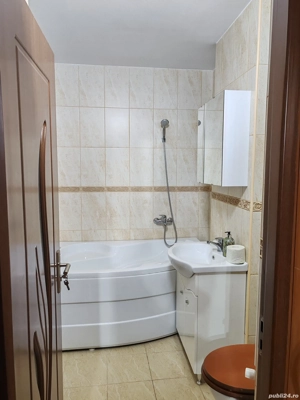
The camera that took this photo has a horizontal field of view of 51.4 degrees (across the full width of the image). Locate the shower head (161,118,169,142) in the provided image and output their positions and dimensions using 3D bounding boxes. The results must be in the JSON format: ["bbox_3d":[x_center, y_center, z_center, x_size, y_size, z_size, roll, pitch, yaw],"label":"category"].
[{"bbox_3d":[0.153,-0.706,3.172,0.085,0.240,0.100,-1,6,-8],"label":"shower head"}]

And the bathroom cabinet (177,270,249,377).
[{"bbox_3d":[0.409,0.752,2.259,0.310,0.660,0.585,-1,6,-8],"label":"bathroom cabinet"}]

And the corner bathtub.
[{"bbox_3d":[-0.195,0.790,2.858,1.550,0.625,1.000,-1,6,-8],"label":"corner bathtub"}]

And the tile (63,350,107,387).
[{"bbox_3d":[-0.442,1.183,2.152,0.297,0.010,0.303,-1,6,-8],"label":"tile"}]

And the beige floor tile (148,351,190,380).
[{"bbox_3d":[0.141,1.176,2.230,0.297,0.010,0.303,-1,6,-8],"label":"beige floor tile"}]

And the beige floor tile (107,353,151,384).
[{"bbox_3d":[-0.150,1.180,2.191,0.297,0.010,0.303,-1,6,-8],"label":"beige floor tile"}]

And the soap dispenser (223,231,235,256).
[{"bbox_3d":[0.535,0.294,2.107,0.076,0.173,0.068,-1,6,-8],"label":"soap dispenser"}]

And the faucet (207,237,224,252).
[{"bbox_3d":[0.471,0.320,2.228,0.135,0.098,0.050,-1,6,-8],"label":"faucet"}]

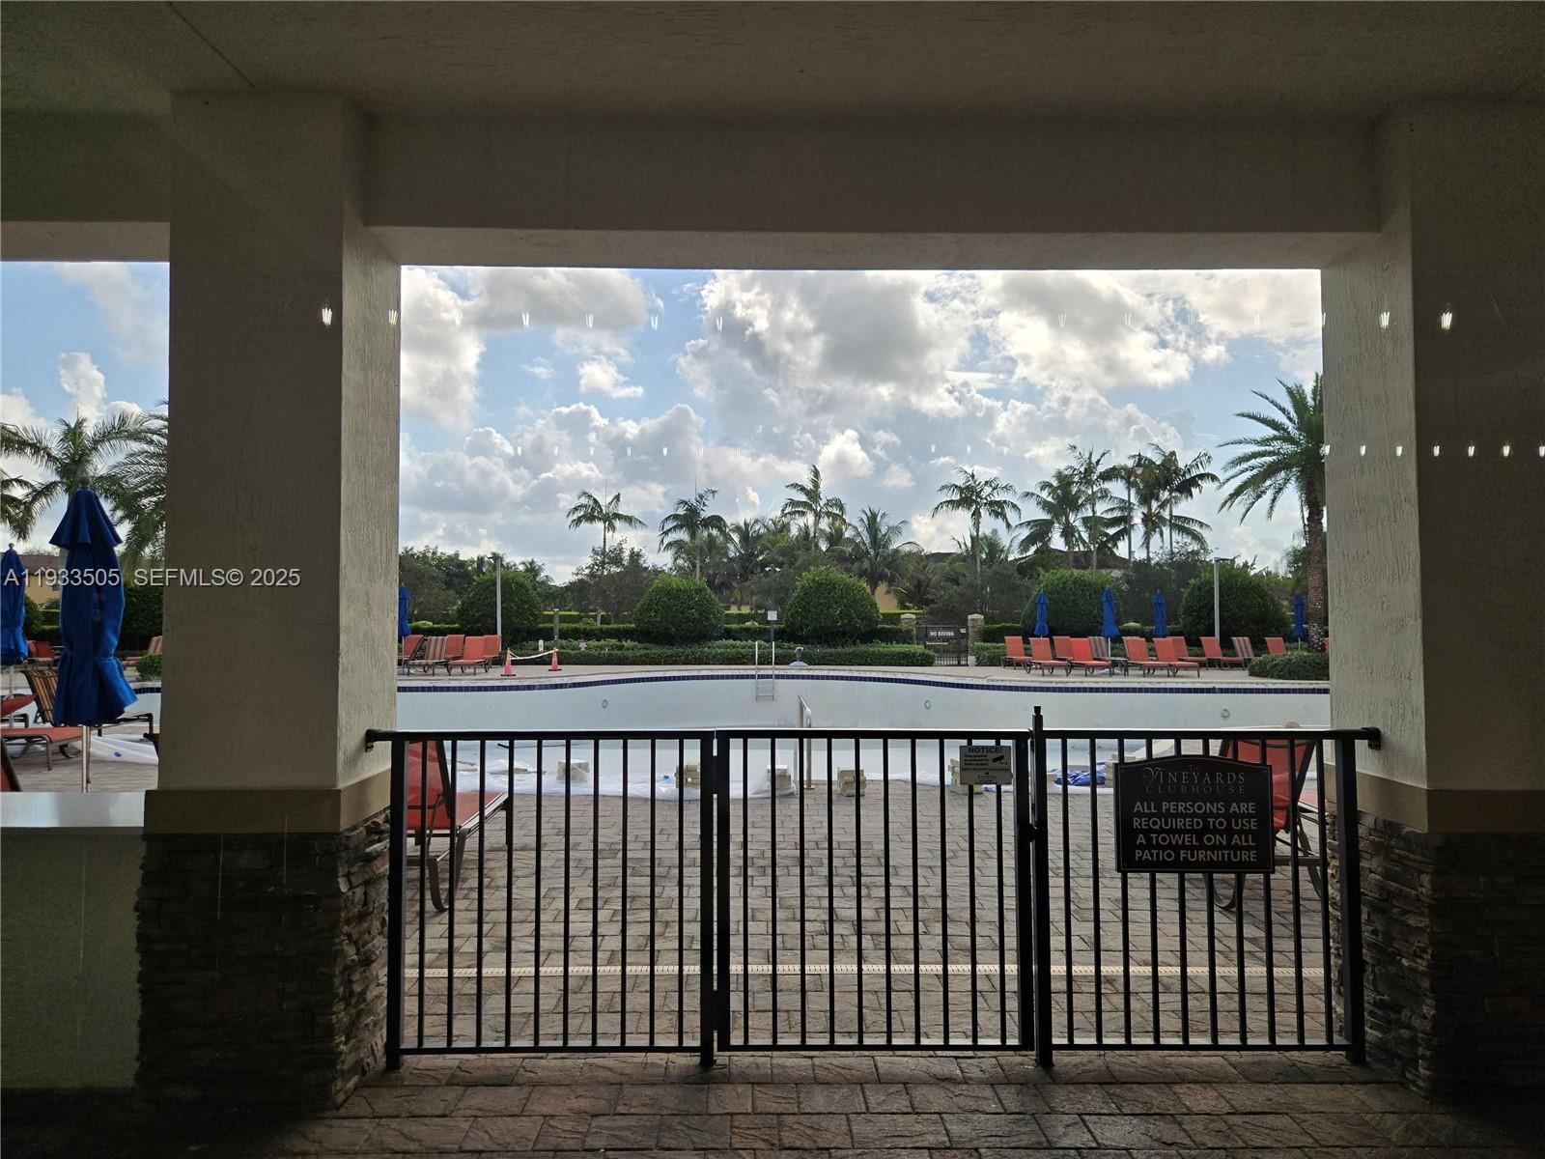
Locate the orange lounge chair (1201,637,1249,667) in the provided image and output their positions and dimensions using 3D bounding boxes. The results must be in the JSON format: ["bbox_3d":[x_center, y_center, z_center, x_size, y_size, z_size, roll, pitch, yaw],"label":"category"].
[{"bbox_3d":[13.377,2.153,30.574,0.660,0.970,1.650,0,-2,-1],"label":"orange lounge chair"}]

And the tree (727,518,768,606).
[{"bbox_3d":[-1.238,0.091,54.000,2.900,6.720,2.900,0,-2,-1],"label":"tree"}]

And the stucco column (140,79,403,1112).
[{"bbox_3d":[-1.787,0.081,3.801,0.665,3.380,0.650,0,-2,-1],"label":"stucco column"}]

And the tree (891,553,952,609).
[{"bbox_3d":[7.399,1.039,50.993,3.200,4.664,3.200,0,-2,0],"label":"tree"}]

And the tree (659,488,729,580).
[{"bbox_3d":[-3.882,-0.611,52.000,3.790,8.000,3.790,0,-2,-1],"label":"tree"}]

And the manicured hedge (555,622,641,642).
[{"bbox_3d":[-6.144,2.230,36.146,3.100,1.356,1.100,0,-2,0],"label":"manicured hedge"}]

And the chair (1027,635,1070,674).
[{"bbox_3d":[7.398,2.068,27.674,0.660,0.970,1.650,0,-2,-1],"label":"chair"}]

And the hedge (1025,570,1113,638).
[{"bbox_3d":[10.022,1.219,34.300,3.300,3.100,3.300,0,-2,-1],"label":"hedge"}]

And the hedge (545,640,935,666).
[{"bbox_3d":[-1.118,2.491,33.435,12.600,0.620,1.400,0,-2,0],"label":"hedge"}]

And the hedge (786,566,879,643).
[{"bbox_3d":[1.990,1.157,34.200,3.200,3.250,3.200,0,-2,-1],"label":"hedge"}]

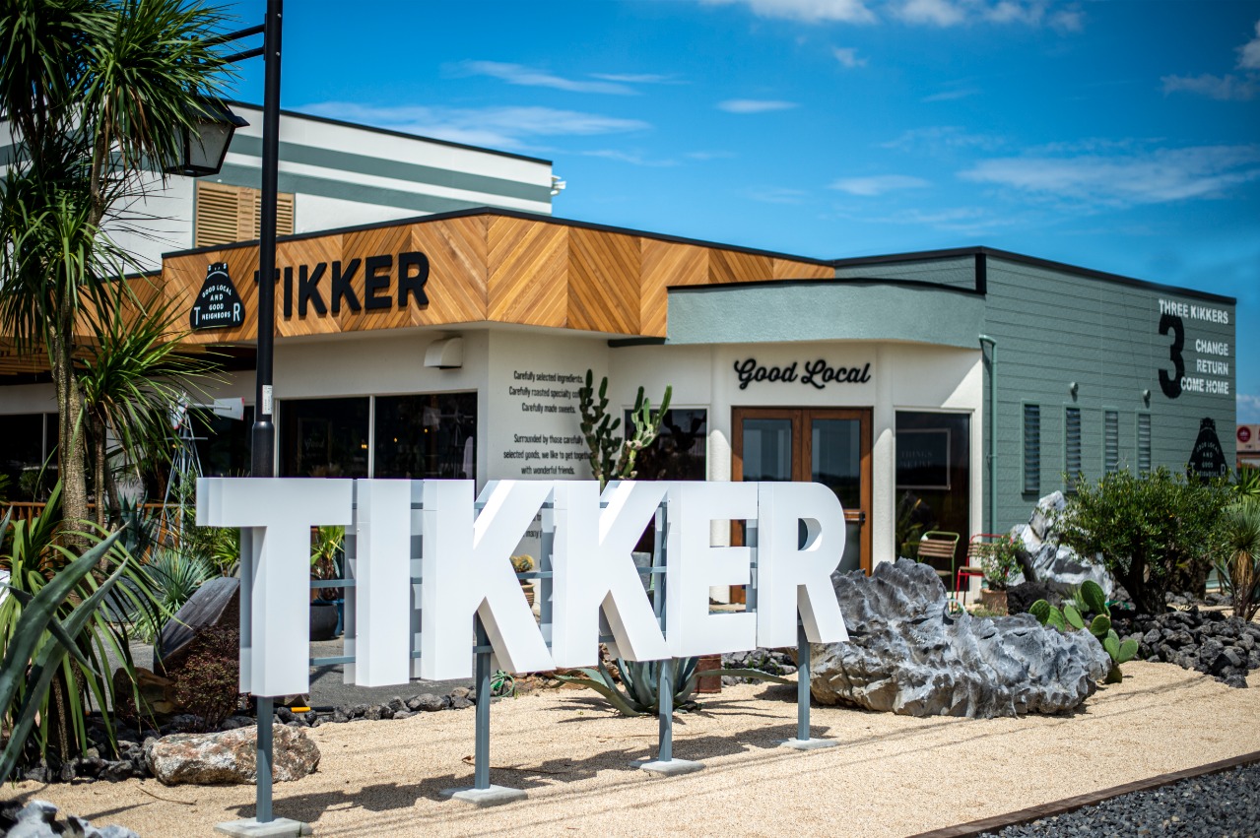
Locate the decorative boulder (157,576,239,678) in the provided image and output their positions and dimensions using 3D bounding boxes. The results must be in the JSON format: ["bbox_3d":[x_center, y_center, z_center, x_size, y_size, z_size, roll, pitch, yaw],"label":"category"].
[{"bbox_3d":[-2.732,1.357,11.200,0.600,0.690,0.500,1,-2,-13],"label":"decorative boulder"}]

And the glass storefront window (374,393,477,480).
[{"bbox_3d":[-2.255,0.786,19.150,0.100,2.120,1.720,2,-3,-44],"label":"glass storefront window"}]

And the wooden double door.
[{"bbox_3d":[1.894,0.962,19.309,1.551,2.185,0.120,1,-2,-4],"label":"wooden double door"}]

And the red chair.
[{"bbox_3d":[3.883,1.682,19.200,0.460,0.790,0.520,0,-2,29],"label":"red chair"}]

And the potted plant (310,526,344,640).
[{"bbox_3d":[-2.780,1.371,15.661,0.680,1.220,0.680,0,-2,0],"label":"potted plant"}]

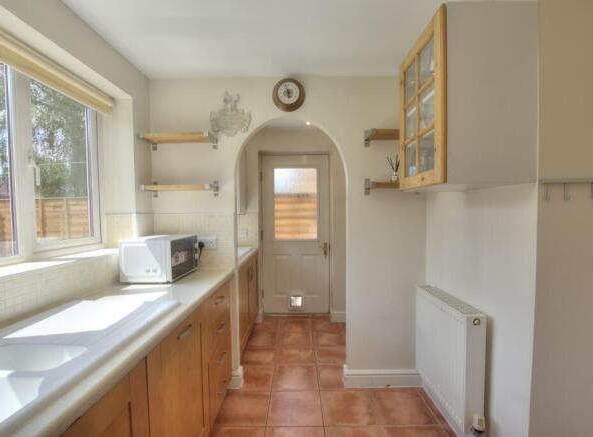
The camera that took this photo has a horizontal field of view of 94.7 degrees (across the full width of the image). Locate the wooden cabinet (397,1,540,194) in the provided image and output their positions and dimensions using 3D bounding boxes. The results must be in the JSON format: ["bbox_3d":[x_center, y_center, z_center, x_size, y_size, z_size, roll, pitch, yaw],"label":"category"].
[{"bbox_3d":[0.766,-0.494,1.315,0.362,0.708,0.485,0,1,0],"label":"wooden cabinet"}]

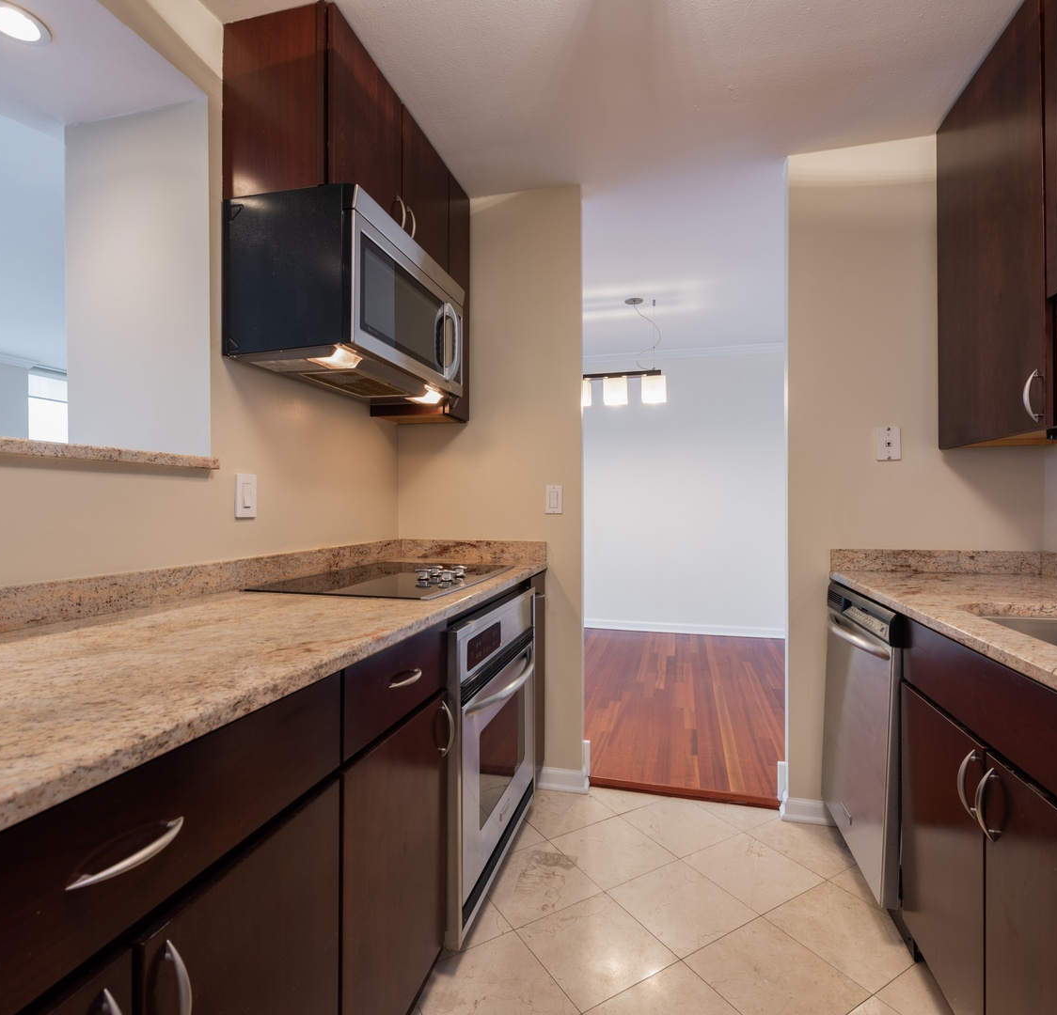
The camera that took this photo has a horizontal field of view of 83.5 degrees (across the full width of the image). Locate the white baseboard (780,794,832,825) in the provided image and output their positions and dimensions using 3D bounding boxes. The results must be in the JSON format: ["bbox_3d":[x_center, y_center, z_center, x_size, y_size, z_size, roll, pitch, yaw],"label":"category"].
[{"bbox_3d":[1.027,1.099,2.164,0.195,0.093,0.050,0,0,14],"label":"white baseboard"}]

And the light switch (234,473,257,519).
[{"bbox_3d":[-0.788,-0.031,1.667,0.013,0.118,0.079,0,0,14],"label":"light switch"}]

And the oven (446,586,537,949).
[{"bbox_3d":[-0.340,0.666,1.823,0.610,0.755,0.740,0,0,14],"label":"oven"}]

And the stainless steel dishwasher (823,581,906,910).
[{"bbox_3d":[1.262,0.668,1.746,0.610,0.785,0.610,0,0,14],"label":"stainless steel dishwasher"}]

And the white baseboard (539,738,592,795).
[{"bbox_3d":[0.144,1.058,2.422,0.217,0.180,0.110,0,0,14],"label":"white baseboard"}]

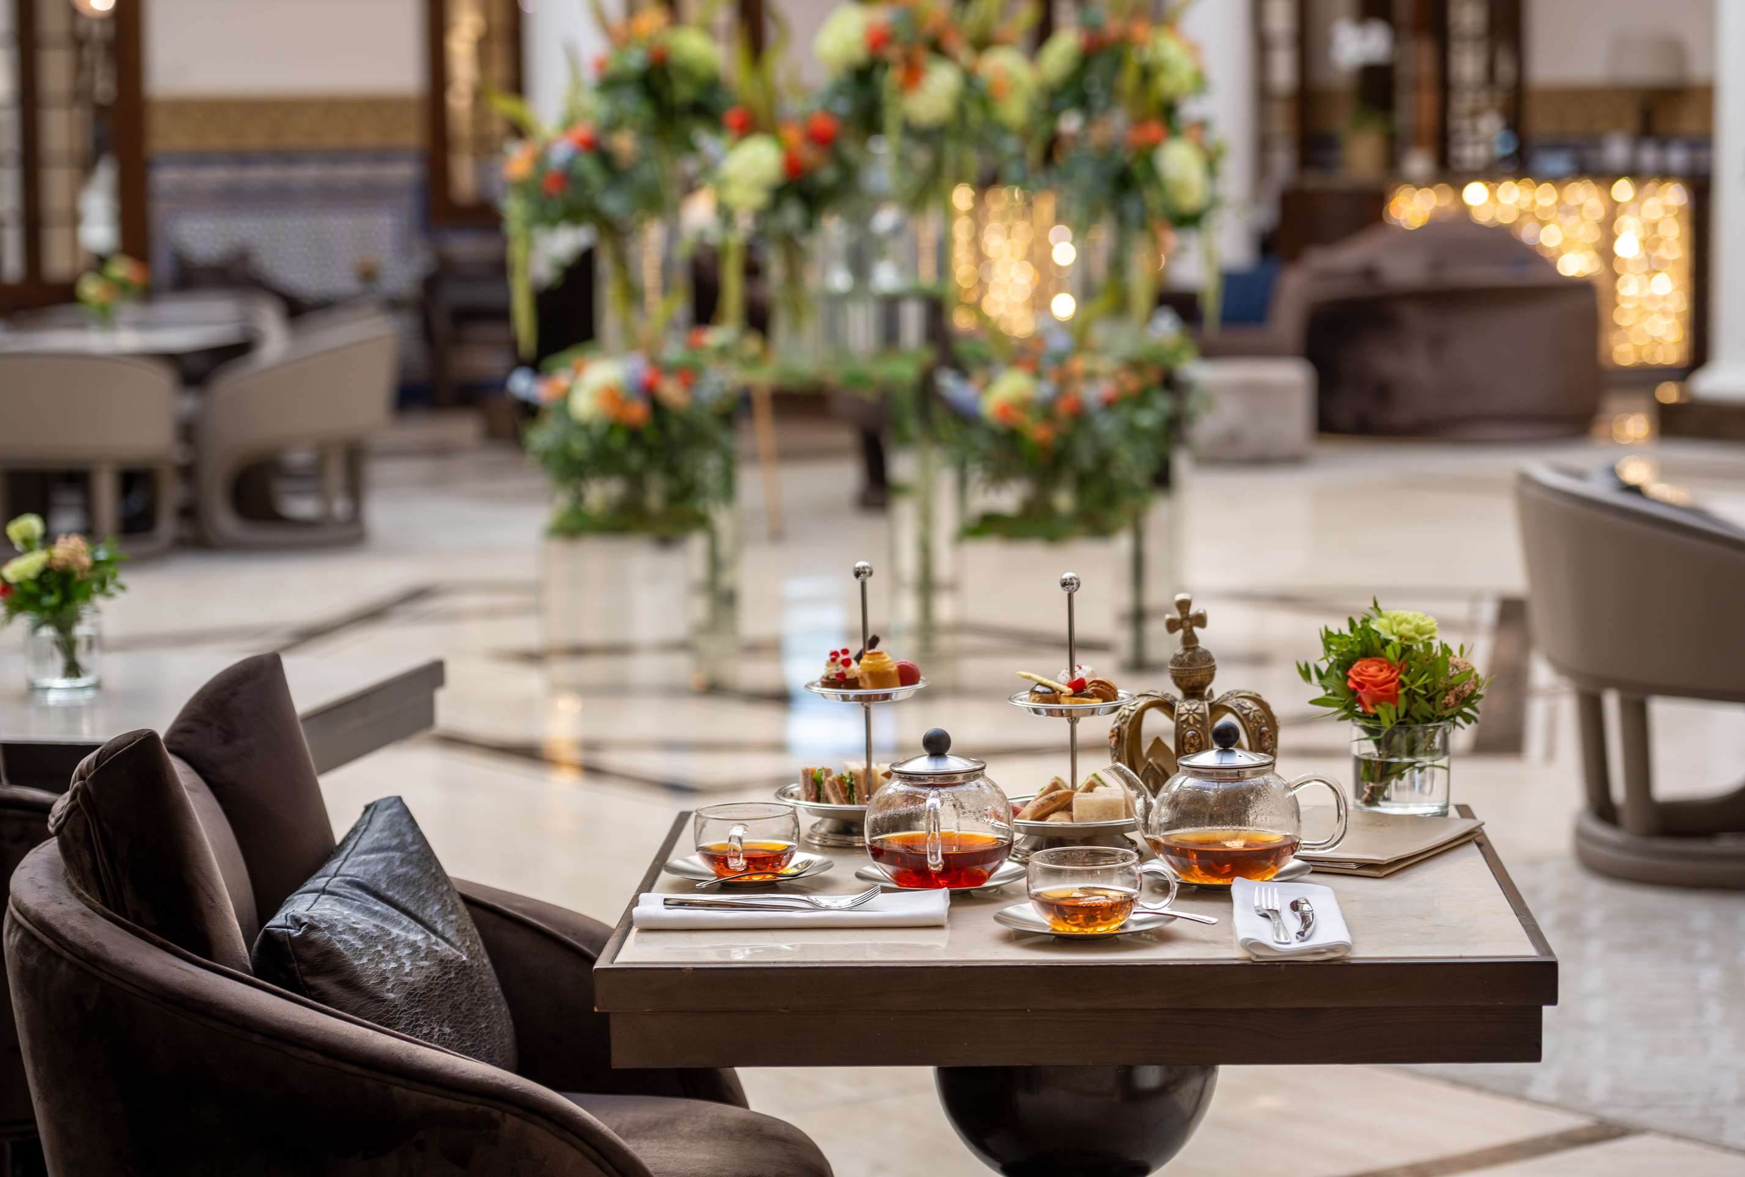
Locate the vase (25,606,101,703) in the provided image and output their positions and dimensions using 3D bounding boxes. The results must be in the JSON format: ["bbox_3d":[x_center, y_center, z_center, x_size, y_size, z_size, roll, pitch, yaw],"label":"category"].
[{"bbox_3d":[-1.052,0.077,5.410,0.096,0.100,0.096,0,6,3],"label":"vase"}]

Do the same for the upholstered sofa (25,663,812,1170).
[{"bbox_3d":[-0.430,0.559,4.025,0.800,0.910,0.860,0,6,3],"label":"upholstered sofa"}]

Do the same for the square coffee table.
[{"bbox_3d":[0.183,0.618,3.698,0.760,0.730,0.746,-1,6,3],"label":"square coffee table"}]

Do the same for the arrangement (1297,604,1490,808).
[{"bbox_3d":[0.494,0.116,3.957,0.184,0.201,0.165,-1,6,3],"label":"arrangement"}]

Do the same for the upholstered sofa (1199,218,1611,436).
[{"bbox_3d":[2.355,-1.169,18.640,1.631,0.925,1.350,1,7,16],"label":"upholstered sofa"}]

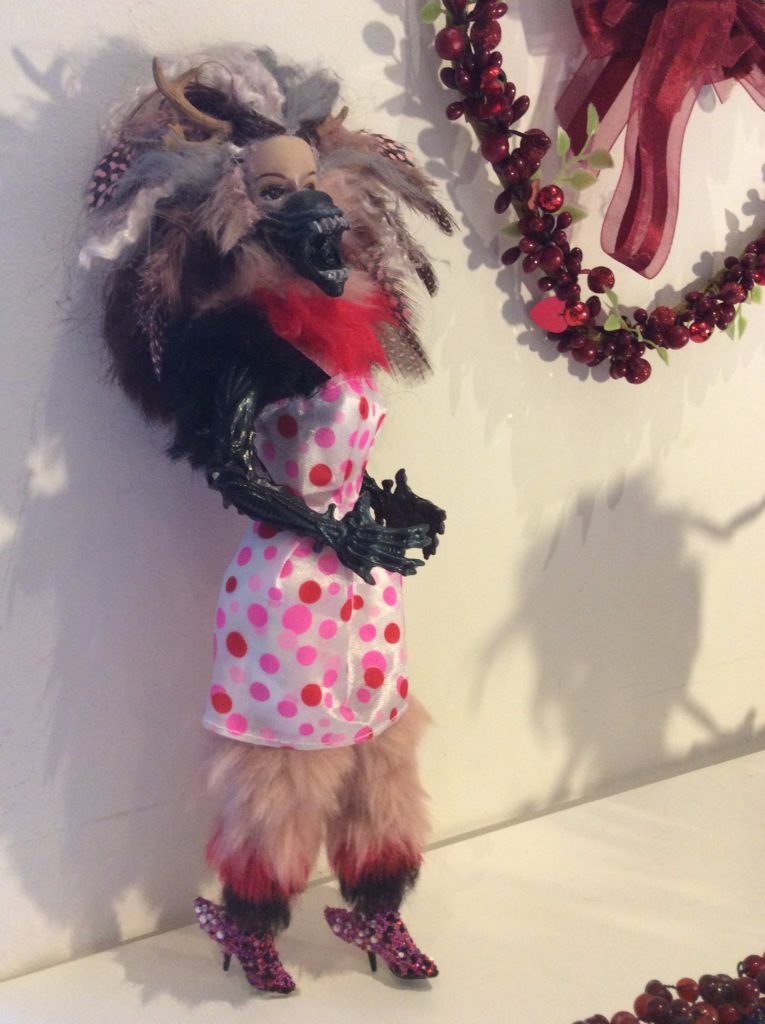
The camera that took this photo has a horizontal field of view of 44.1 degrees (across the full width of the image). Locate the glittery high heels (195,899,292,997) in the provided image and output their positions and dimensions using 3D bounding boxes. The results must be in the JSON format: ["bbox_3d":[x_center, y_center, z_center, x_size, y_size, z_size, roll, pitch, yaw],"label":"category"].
[{"bbox_3d":[-0.051,0.155,0.337,0.041,0.026,0.015,8,14,33],"label":"glittery high heels"}]

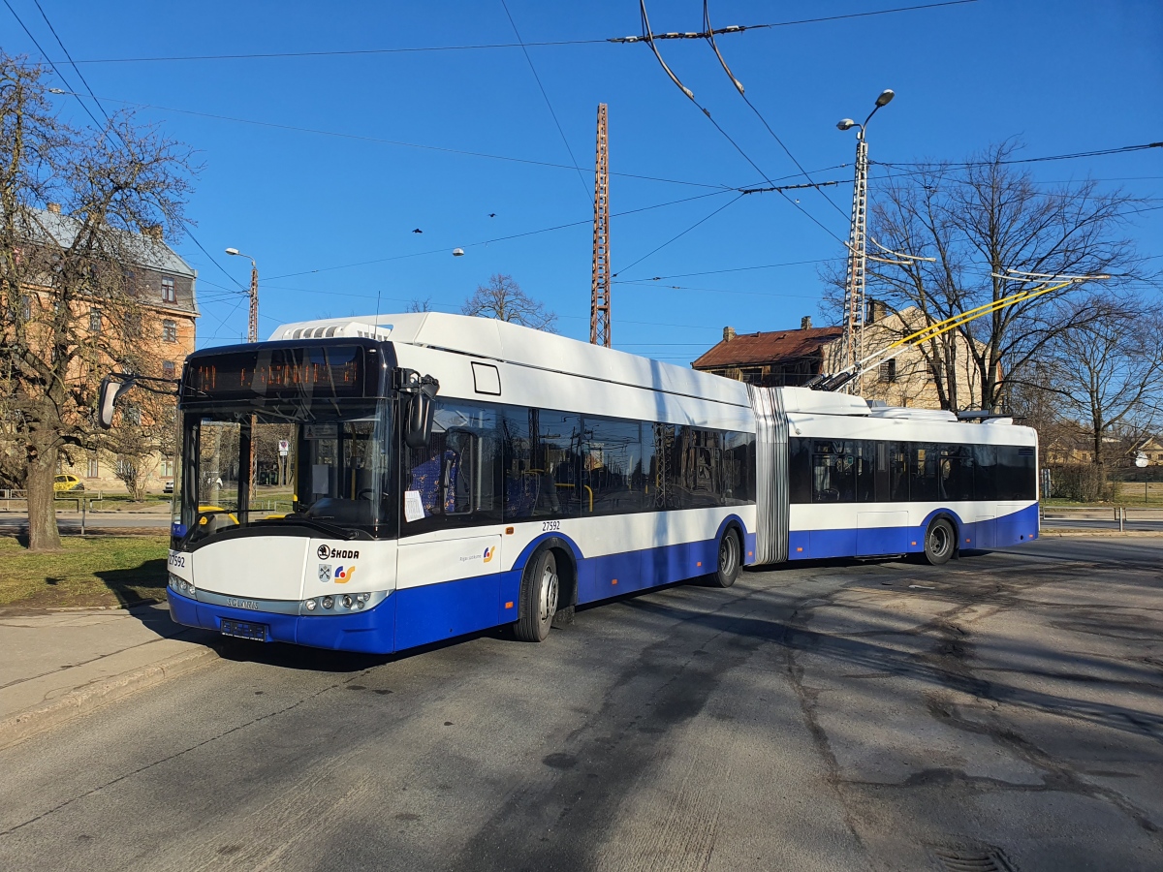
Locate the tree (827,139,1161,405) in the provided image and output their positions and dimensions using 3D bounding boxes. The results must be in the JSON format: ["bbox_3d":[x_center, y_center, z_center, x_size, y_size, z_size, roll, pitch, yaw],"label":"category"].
[{"bbox_3d":[22.617,-6.550,48.825,18.000,20.500,16.000,1,-3,-18],"label":"tree"}]

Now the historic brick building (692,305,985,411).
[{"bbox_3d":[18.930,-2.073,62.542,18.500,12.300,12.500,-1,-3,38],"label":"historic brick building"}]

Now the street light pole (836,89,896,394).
[{"bbox_3d":[8.183,-3.643,25.578,0.750,12.900,2.400,1,-2,-10],"label":"street light pole"}]

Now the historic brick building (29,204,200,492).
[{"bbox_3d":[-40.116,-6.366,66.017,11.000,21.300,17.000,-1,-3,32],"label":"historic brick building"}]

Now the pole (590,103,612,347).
[{"bbox_3d":[0.503,-3.072,22.849,0.580,11.400,0.580,1,-3,-18],"label":"pole"}]

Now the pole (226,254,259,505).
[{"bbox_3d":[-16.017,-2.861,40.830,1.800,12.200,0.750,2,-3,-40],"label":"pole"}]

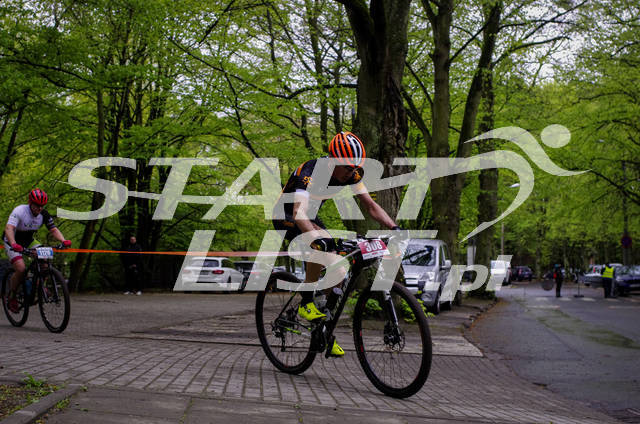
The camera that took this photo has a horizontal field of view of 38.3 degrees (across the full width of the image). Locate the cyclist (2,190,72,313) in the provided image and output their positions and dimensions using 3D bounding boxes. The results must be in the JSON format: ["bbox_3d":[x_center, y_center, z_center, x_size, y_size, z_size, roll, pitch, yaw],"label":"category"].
[{"bbox_3d":[-3.390,0.460,10.970,0.720,1.480,0.860,1,-2,-40],"label":"cyclist"}]

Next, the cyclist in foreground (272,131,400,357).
[{"bbox_3d":[0.060,0.232,6.130,0.720,1.500,0.860,-2,0,-38],"label":"cyclist in foreground"}]

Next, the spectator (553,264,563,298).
[{"bbox_3d":[12.022,3.503,46.700,0.430,1.690,0.500,0,-4,1],"label":"spectator"}]

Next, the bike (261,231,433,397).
[{"bbox_3d":[0.092,0.639,6.083,0.720,1.030,1.830,-6,3,-38],"label":"bike"}]

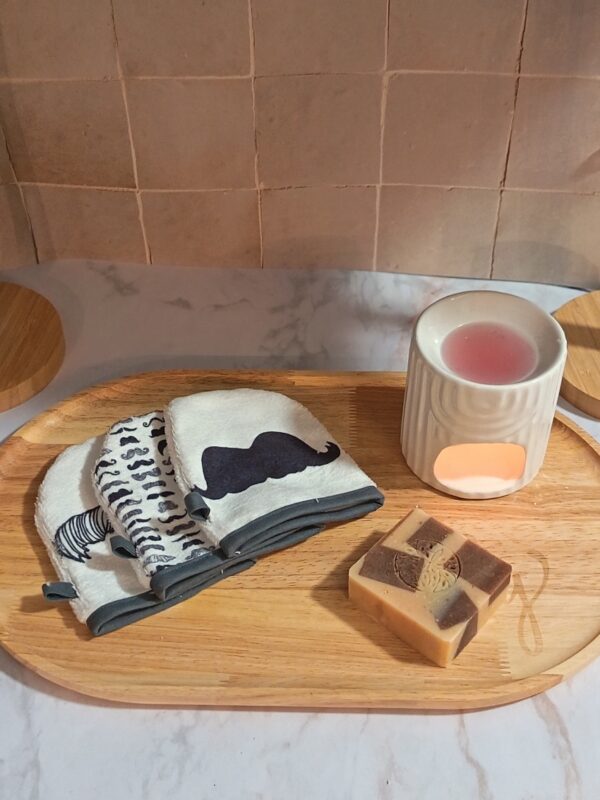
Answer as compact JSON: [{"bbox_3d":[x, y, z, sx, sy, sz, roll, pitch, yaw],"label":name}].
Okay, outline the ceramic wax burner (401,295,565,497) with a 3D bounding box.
[{"bbox_3d":[0.116,-0.004,0.711,0.093,0.098,0.093,2,45,4],"label":"ceramic wax burner"}]

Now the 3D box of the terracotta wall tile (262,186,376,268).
[{"bbox_3d":[0.016,-0.137,0.875,0.091,0.078,0.010,1,45,2],"label":"terracotta wall tile"}]

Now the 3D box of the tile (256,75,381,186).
[{"bbox_3d":[0.015,-0.198,0.816,0.091,0.091,0.010,1,45,2],"label":"tile"}]

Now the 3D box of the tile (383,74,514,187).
[{"bbox_3d":[0.107,-0.197,0.812,0.091,0.091,0.010,1,45,2],"label":"tile"}]

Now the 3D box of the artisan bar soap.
[{"bbox_3d":[0.076,0.108,0.649,0.070,0.026,0.062,31,53,28],"label":"artisan bar soap"}]

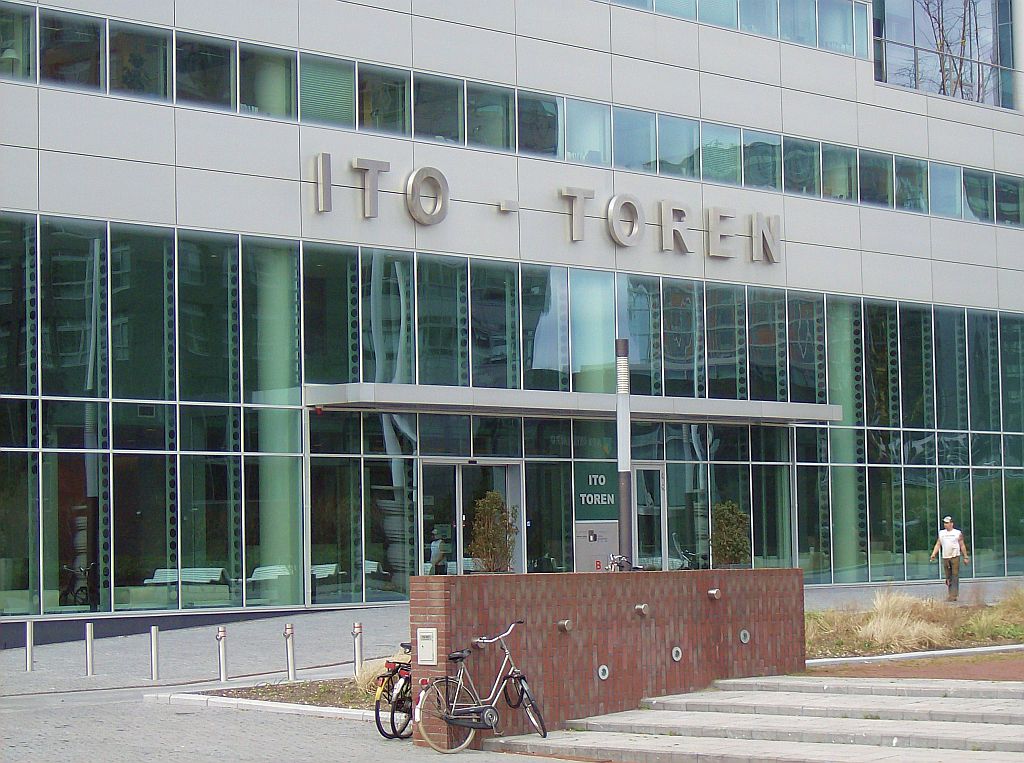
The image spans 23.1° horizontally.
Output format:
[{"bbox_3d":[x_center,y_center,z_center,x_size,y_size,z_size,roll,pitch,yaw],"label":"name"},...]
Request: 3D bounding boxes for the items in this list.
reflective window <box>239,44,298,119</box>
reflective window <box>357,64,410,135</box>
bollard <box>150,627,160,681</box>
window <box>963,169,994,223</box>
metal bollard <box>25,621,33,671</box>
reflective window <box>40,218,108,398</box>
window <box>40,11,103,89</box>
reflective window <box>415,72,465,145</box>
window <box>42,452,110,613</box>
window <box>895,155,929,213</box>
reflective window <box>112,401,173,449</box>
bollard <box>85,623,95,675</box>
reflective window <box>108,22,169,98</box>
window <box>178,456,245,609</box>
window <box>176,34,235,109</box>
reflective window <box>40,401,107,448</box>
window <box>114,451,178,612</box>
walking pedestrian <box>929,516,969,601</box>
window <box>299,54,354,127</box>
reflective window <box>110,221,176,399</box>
[{"bbox_3d":[-4.746,-5.823,48.794,0.100,1.410,1.482,-5,-5,43],"label":"reflective window"},{"bbox_3d":[-2.698,-5.944,53.379,0.100,1.468,1.548,-5,-5,43],"label":"reflective window"},{"bbox_3d":[-5.207,3.926,36.504,0.100,0.770,0.100,-1,-4,0],"label":"bollard"},{"bbox_3d":[12.449,-4.948,66.864,0.100,1.410,1.482,-5,-5,43],"label":"window"},{"bbox_3d":[-7.589,4.162,39.426,0.100,0.796,0.100,-1,-4,0],"label":"metal bollard"},{"bbox_3d":[-7.562,-1.262,43.452,0.100,3.112,1.450,-5,-5,43],"label":"reflective window"},{"bbox_3d":[-7.646,-5.763,43.751,0.100,1.309,1.450,-5,-5,43],"label":"window"},{"bbox_3d":[-1.522,-5.659,52.182,0.100,1.410,1.482,-5,-5,43],"label":"reflective window"},{"bbox_3d":[-7.489,2.590,43.196,0.100,2.726,1.450,-5,-5,43],"label":"window"},{"bbox_3d":[10.763,-5.258,67.554,0.100,1.468,1.548,-5,-5,43],"label":"window"},{"bbox_3d":[-6.768,0.846,46.085,0.100,0.836,1.482,-5,-5,43],"label":"reflective window"},{"bbox_3d":[-6.310,4.016,37.549,0.100,0.770,0.100,-1,-4,0],"label":"bollard"},{"bbox_3d":[-6.613,-5.711,44.836,0.100,1.309,1.450,-5,-5,43],"label":"reflective window"},{"bbox_3d":[-5.657,2.835,47.086,0.100,2.856,1.482,-5,-5,43],"label":"window"},{"bbox_3d":[-5.579,-5.658,45.922,0.100,1.309,1.450,-5,-5,43],"label":"window"},{"bbox_3d":[-7.524,0.760,43.317,0.100,0.842,1.450,-5,-5,43],"label":"reflective window"},{"bbox_3d":[-7.013,2.896,48.052,0.100,3.001,1.548,-5,-5,43],"label":"window"},{"bbox_3d":[9.283,3.759,53.259,0.800,1.789,0.550,-3,-4,22],"label":"walking pedestrian"},{"bbox_3d":[-3.819,-6.002,52.198,0.100,1.468,1.548,-5,-5,43],"label":"window"},{"bbox_3d":[-7.093,-1.307,48.331,0.100,3.358,1.548,-5,-5,43],"label":"reflective window"}]

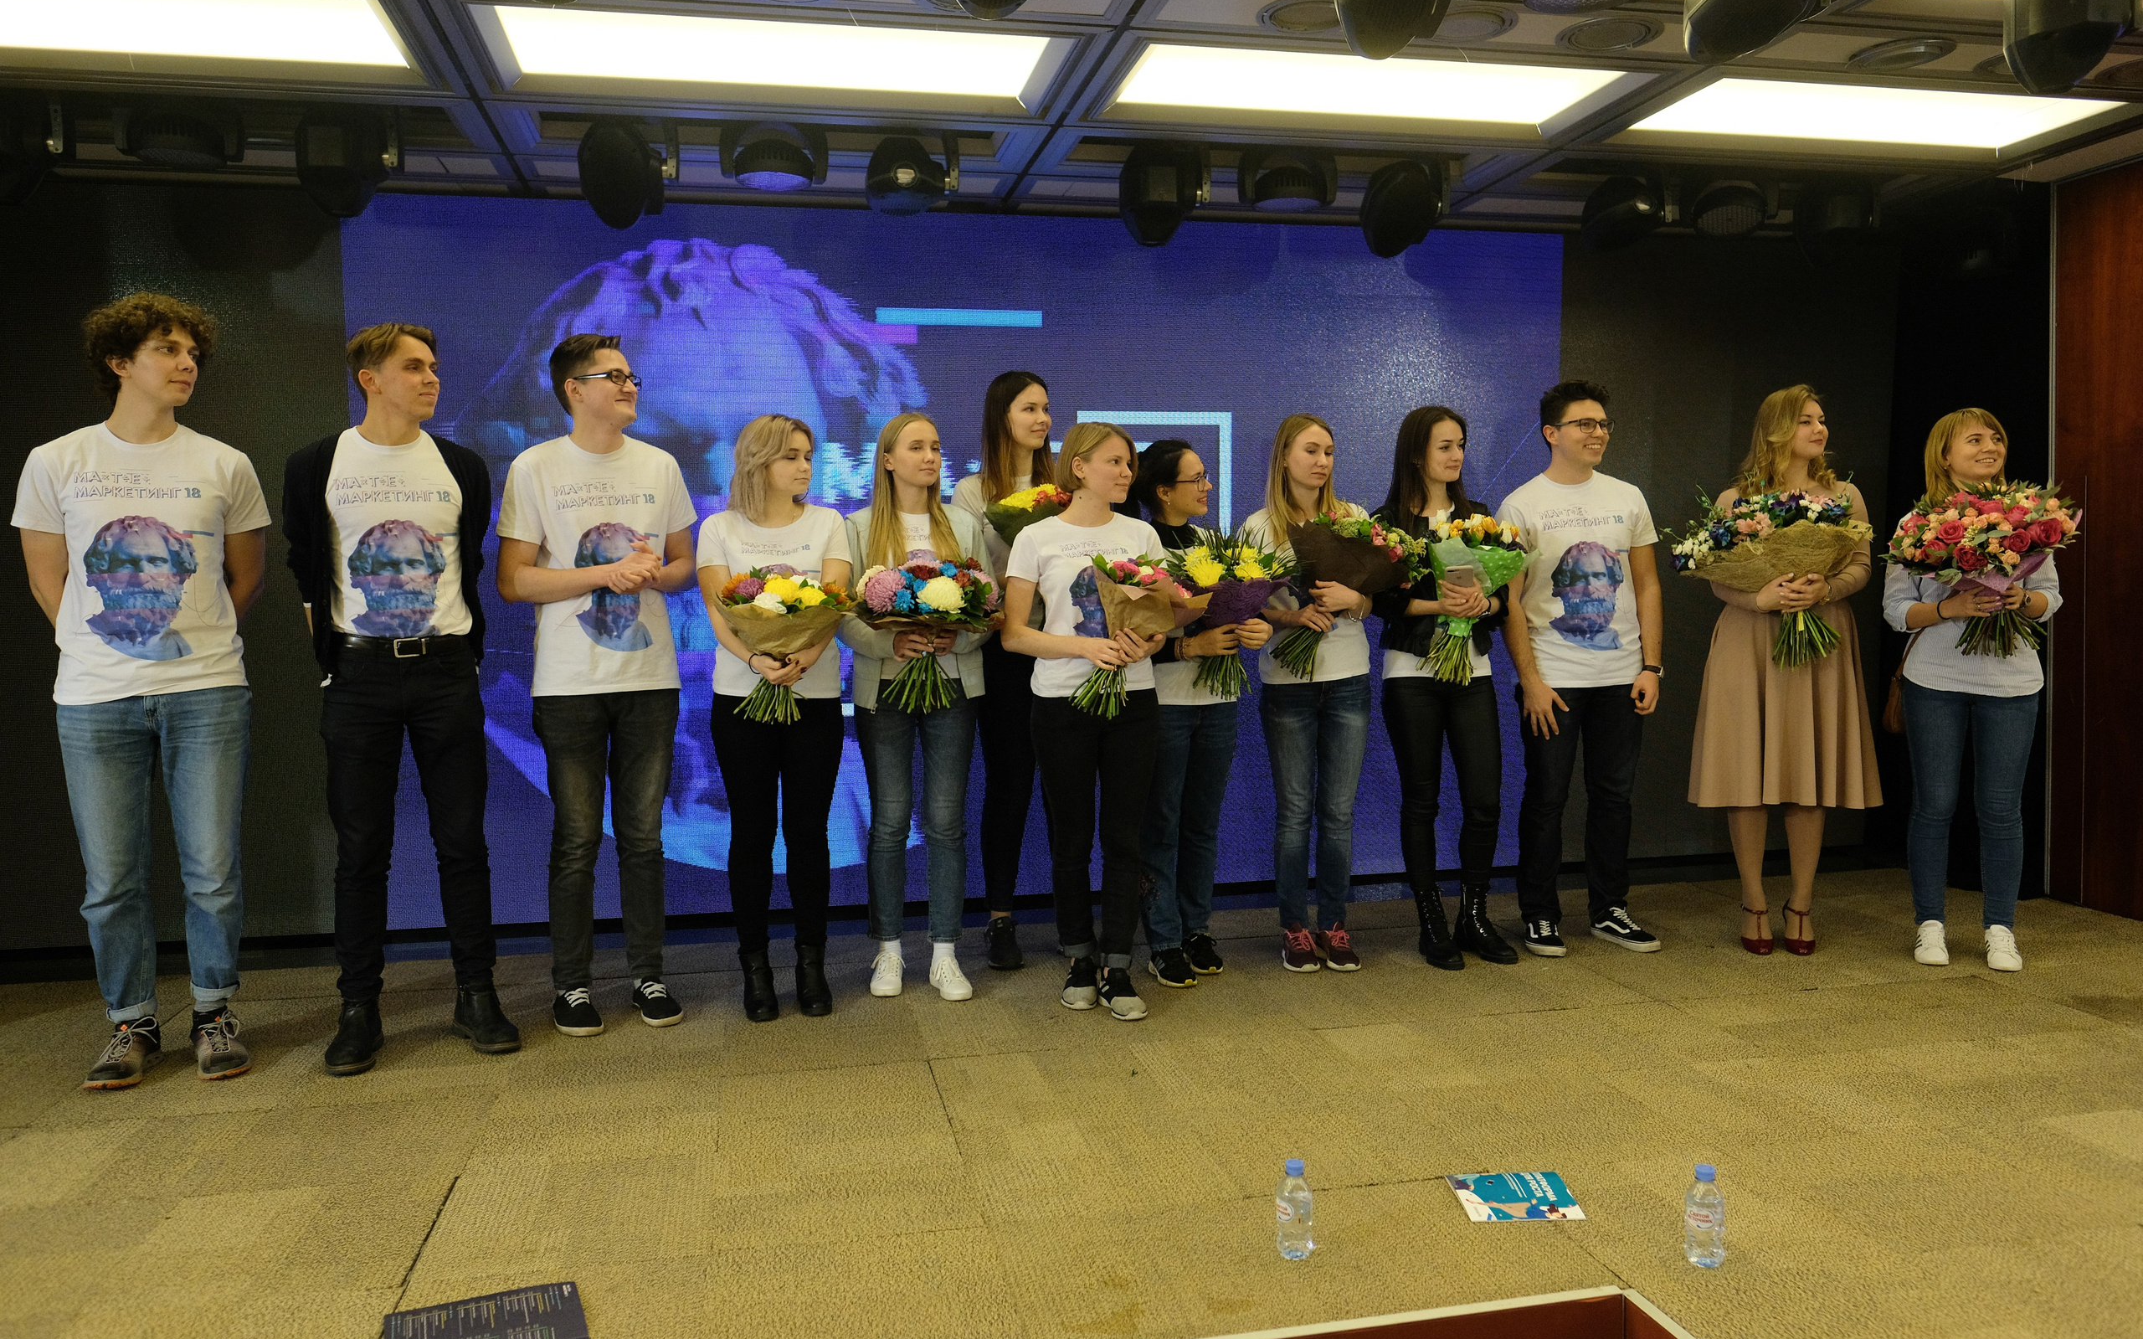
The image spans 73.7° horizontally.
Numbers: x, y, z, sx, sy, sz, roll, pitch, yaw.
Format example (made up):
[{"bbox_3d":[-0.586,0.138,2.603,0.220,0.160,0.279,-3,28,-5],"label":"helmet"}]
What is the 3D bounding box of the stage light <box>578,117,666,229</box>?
[{"bbox_3d":[-1.259,-1.399,4.002,0.240,0.290,0.250,-2,4,-12],"label":"stage light"}]

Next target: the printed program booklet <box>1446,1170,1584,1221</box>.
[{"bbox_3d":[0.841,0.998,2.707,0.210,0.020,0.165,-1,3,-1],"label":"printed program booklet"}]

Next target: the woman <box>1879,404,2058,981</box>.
[{"bbox_3d":[2.678,0.055,4.221,0.480,1.640,0.370,0,4,16],"label":"woman"}]

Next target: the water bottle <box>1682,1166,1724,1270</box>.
[{"bbox_3d":[1.085,0.930,2.444,0.063,0.165,0.063,0,4,20],"label":"water bottle"}]

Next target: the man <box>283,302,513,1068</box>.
[{"bbox_3d":[-1.704,0.052,3.642,0.560,1.839,0.380,-2,3,-19],"label":"man"}]

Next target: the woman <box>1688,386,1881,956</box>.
[{"bbox_3d":[2.209,-0.001,4.436,0.550,1.730,0.460,-1,3,4],"label":"woman"}]

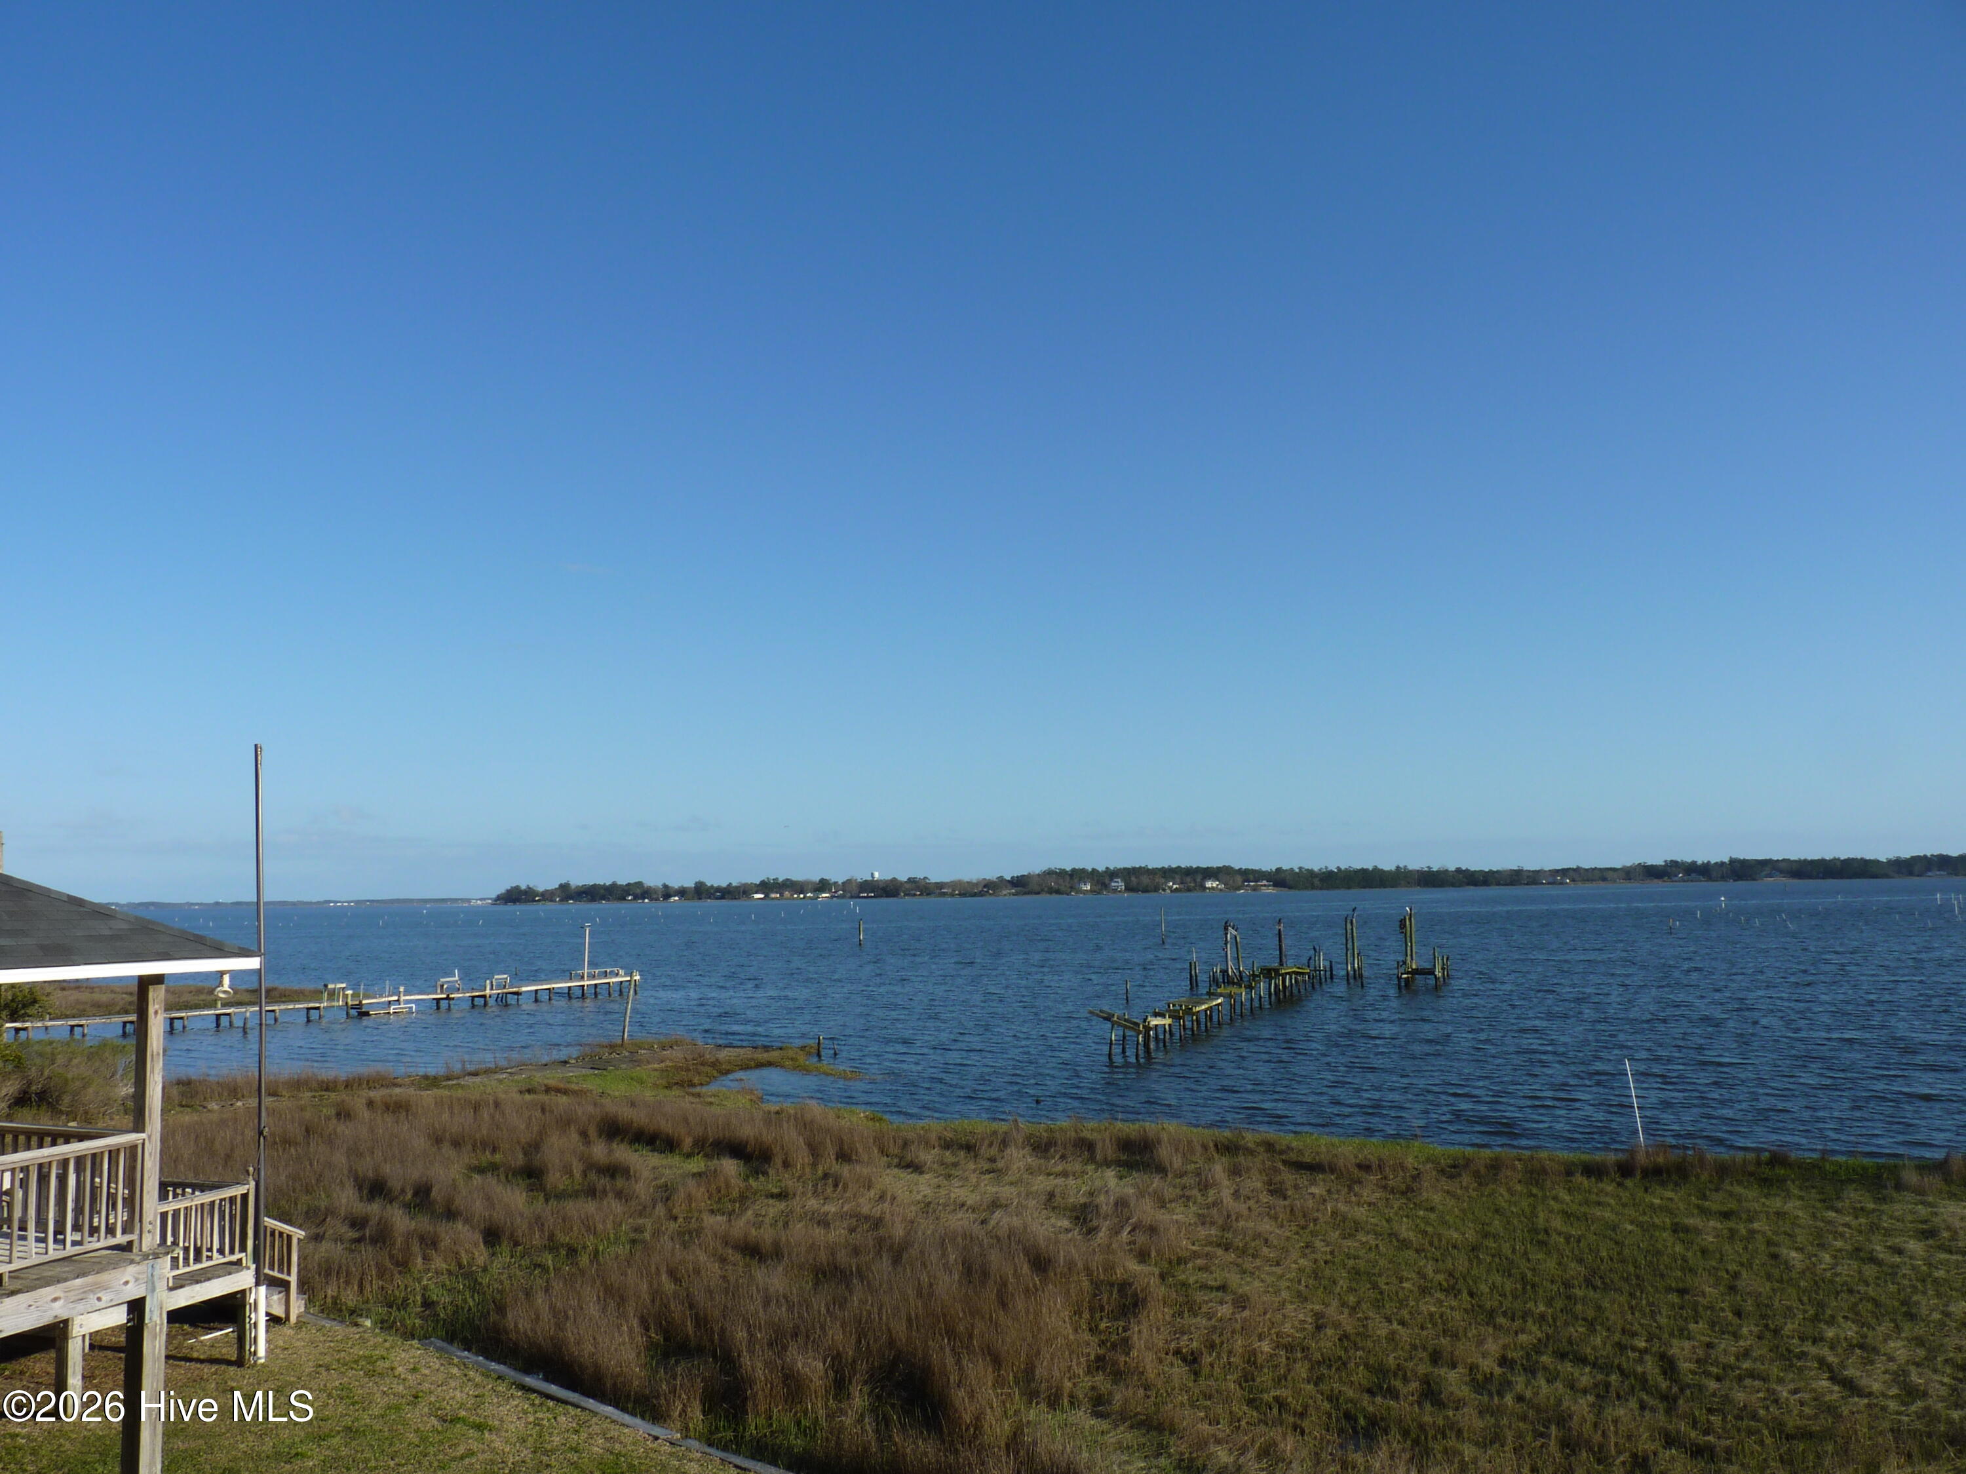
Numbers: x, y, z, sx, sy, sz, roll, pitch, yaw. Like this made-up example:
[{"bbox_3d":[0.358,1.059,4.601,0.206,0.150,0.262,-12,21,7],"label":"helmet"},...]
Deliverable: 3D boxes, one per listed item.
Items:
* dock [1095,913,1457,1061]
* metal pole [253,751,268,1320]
[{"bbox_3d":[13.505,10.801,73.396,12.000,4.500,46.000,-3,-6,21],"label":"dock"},{"bbox_3d":[-8.325,3.370,17.657,0.078,6.580,0.078,-3,-6,0],"label":"metal pole"}]

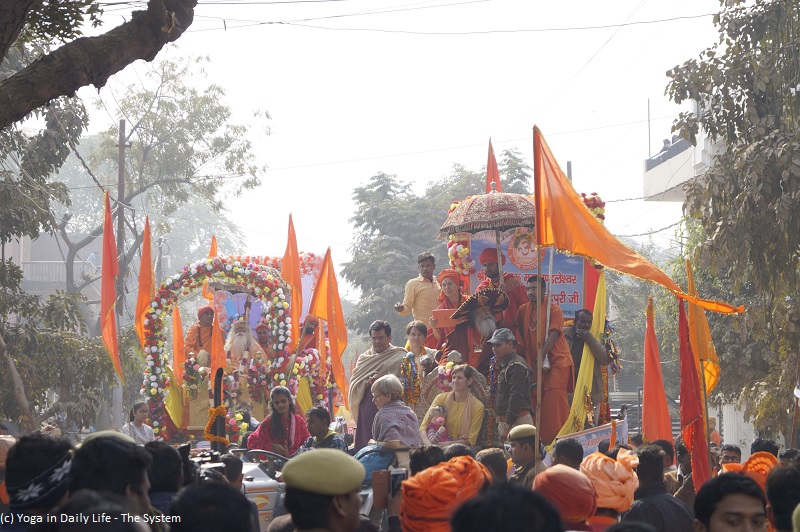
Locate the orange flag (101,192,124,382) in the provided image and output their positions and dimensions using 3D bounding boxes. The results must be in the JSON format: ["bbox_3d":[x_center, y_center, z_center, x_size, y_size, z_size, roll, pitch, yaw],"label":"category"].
[{"bbox_3d":[-2.842,0.213,18.000,0.250,1.880,0.200,0,-4,0],"label":"orange flag"}]

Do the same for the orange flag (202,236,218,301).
[{"bbox_3d":[-2.315,0.055,22.300,0.220,0.850,0.140,0,-5,0],"label":"orange flag"}]

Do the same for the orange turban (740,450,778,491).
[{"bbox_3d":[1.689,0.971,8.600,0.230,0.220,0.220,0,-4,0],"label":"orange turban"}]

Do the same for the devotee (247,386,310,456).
[{"bbox_3d":[-0.980,1.459,14.800,0.540,0.980,0.600,-1,-5,9],"label":"devotee"}]

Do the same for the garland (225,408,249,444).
[{"bbox_3d":[-1.572,1.559,17.482,0.250,0.380,0.240,0,-5,0],"label":"garland"}]

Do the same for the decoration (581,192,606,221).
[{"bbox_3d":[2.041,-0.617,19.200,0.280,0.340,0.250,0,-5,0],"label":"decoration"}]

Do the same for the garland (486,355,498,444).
[{"bbox_3d":[0.782,1.138,15.400,0.100,0.750,0.090,0,-4,0],"label":"garland"}]

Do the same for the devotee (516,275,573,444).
[{"bbox_3d":[1.379,0.913,17.500,0.580,1.660,0.450,-2,-5,21],"label":"devotee"}]

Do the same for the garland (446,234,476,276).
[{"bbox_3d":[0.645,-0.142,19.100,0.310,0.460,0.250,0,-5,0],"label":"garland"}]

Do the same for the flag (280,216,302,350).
[{"bbox_3d":[-1.162,0.185,19.431,0.250,1.480,0.200,0,-5,0],"label":"flag"}]

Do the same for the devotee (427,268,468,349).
[{"bbox_3d":[0.425,0.795,16.241,0.500,1.550,0.400,-1,-4,11],"label":"devotee"}]

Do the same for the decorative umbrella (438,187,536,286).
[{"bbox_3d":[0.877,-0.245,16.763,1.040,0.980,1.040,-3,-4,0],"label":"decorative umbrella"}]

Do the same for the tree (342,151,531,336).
[{"bbox_3d":[0.842,1.471,41.614,4.600,8.307,4.400,0,-5,0],"label":"tree"}]

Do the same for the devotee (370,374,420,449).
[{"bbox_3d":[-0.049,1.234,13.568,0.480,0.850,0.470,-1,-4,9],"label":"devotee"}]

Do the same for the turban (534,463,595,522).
[{"bbox_3d":[0.654,0.904,7.200,0.250,0.240,0.270,0,-4,-6],"label":"turban"}]

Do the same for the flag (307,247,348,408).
[{"bbox_3d":[-0.668,0.573,16.931,0.400,1.480,0.250,0,-5,0],"label":"flag"}]

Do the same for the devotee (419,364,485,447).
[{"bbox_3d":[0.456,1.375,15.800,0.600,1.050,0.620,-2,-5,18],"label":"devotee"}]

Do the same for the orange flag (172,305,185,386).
[{"bbox_3d":[-2.464,0.886,20.300,0.160,0.920,0.120,0,-5,0],"label":"orange flag"}]

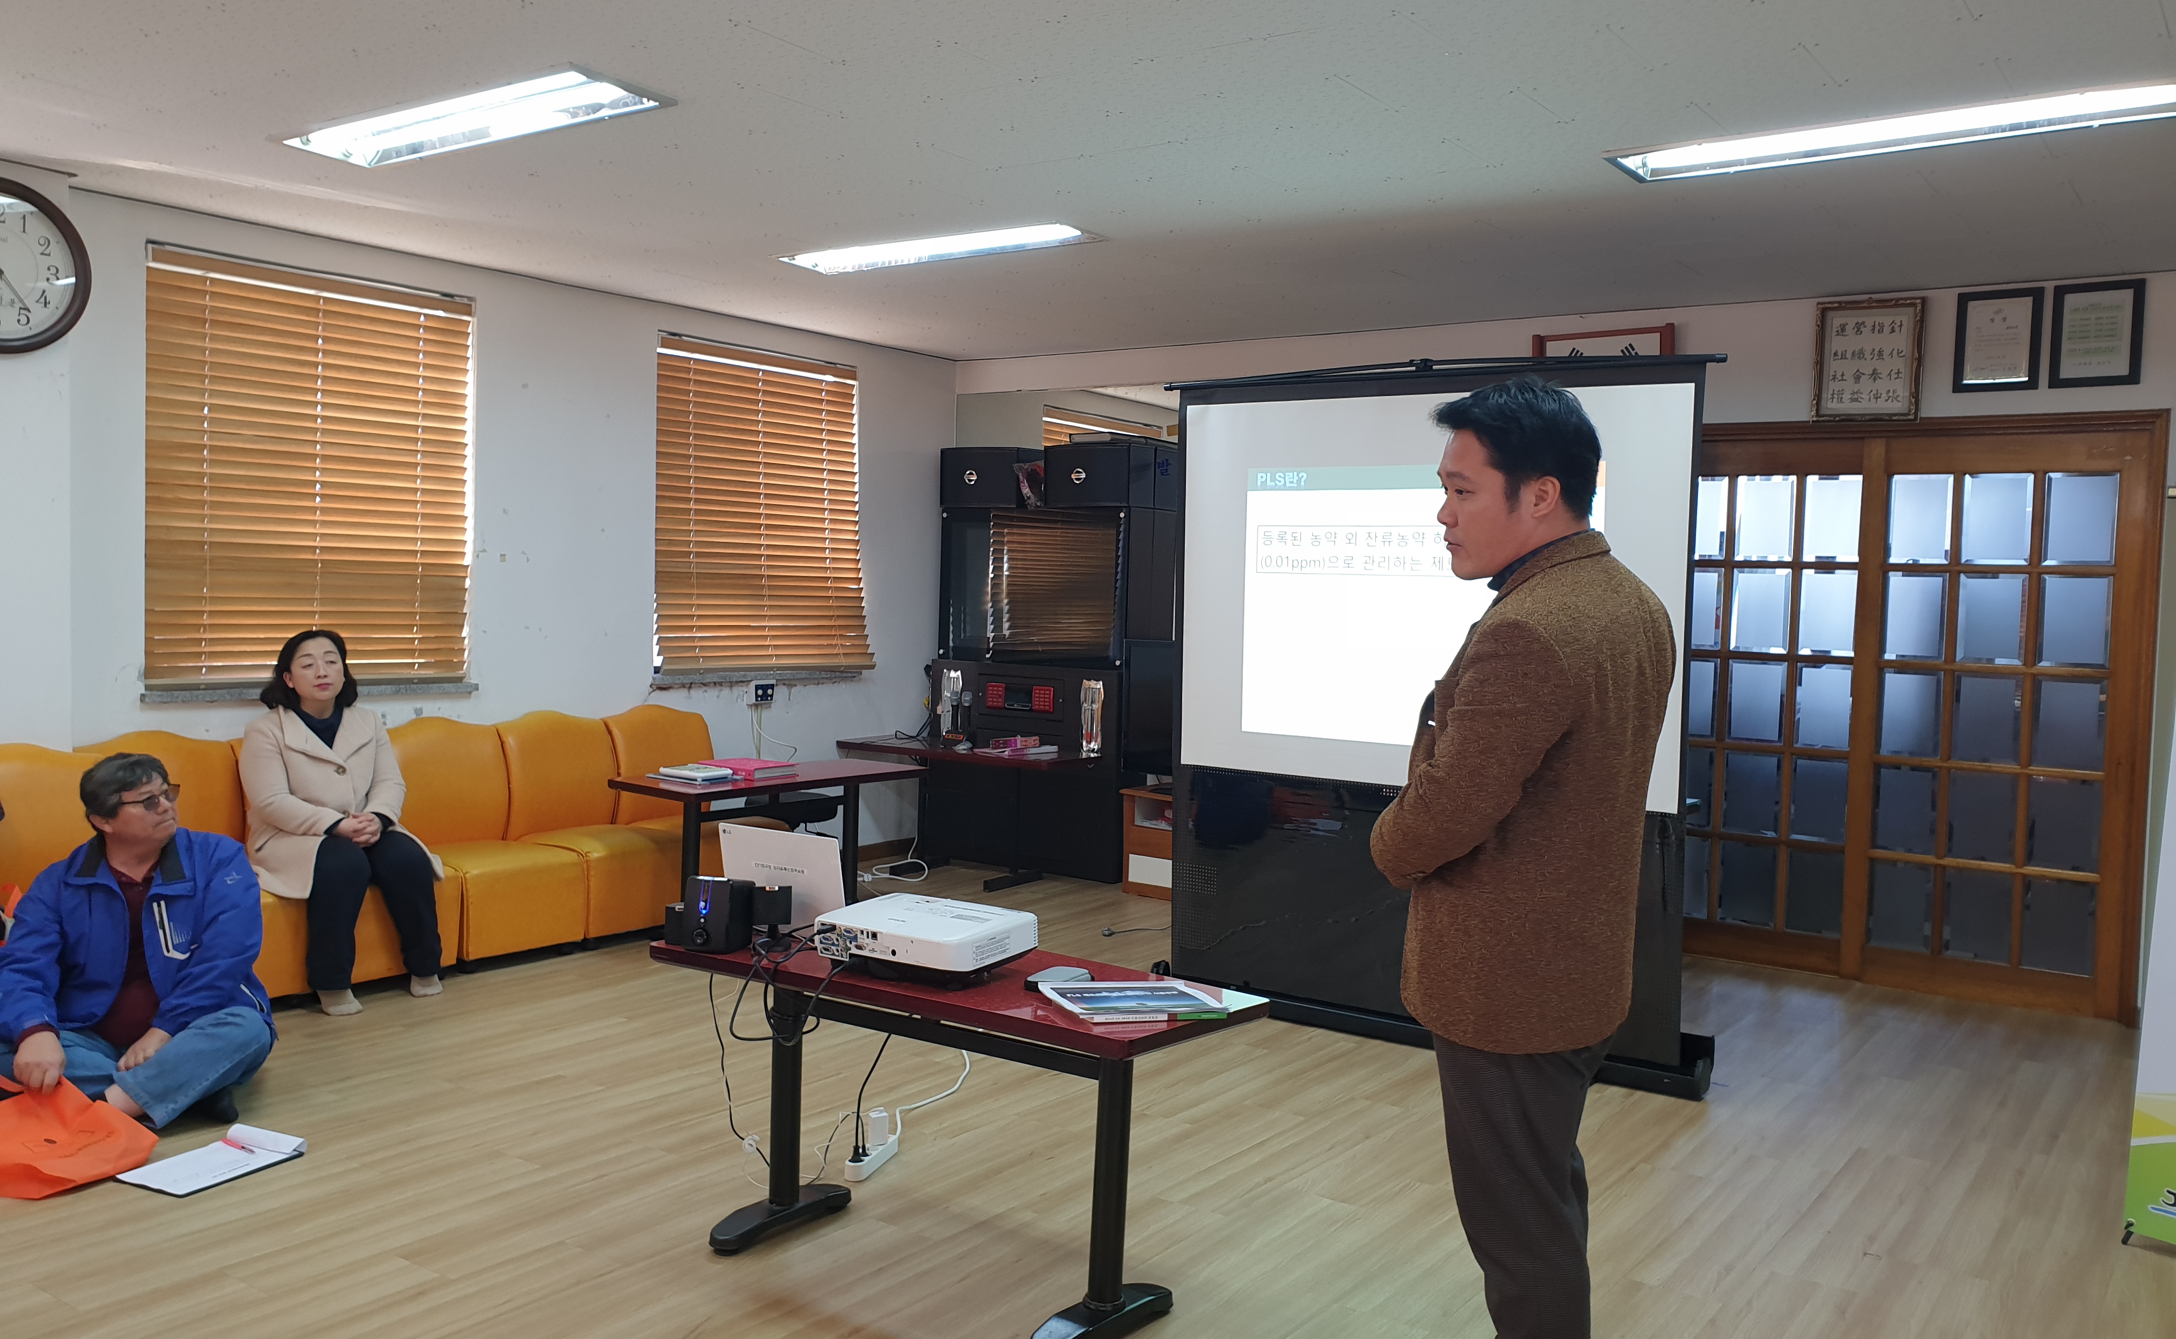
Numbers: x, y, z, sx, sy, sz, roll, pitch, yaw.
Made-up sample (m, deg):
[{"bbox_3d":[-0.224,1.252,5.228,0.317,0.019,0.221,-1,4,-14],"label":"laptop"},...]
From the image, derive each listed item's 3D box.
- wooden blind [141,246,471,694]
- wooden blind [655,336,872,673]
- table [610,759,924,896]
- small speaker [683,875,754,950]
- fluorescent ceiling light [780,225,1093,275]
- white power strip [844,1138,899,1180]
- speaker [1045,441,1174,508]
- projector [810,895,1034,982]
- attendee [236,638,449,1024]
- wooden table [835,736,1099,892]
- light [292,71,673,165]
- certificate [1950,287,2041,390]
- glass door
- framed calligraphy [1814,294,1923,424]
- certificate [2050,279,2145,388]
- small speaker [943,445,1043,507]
[{"bbox_3d":[-2.653,-0.646,5.652,0.060,1.384,1.161,3,3,35],"label":"wooden blind"},{"bbox_3d":[-1.462,-0.718,7.510,0.130,1.435,1.283,3,3,35],"label":"wooden blind"},{"bbox_3d":[-1.199,0.730,6.322,0.462,0.649,1.201,3,3,35],"label":"table"},{"bbox_3d":[-0.746,0.490,3.344,0.104,0.148,0.130,2,3,17],"label":"small speaker"},{"bbox_3d":[-0.525,-1.463,5.611,1.255,0.070,0.320,3,3,35],"label":"fluorescent ceiling light"},{"bbox_3d":[-0.516,1.168,3.912,0.047,0.040,0.225,2,3,15],"label":"white power strip"},{"bbox_3d":[0.095,-0.905,7.786,0.490,0.283,0.340,3,3,35],"label":"speaker"},{"bbox_3d":[-0.325,0.539,3.255,0.360,0.100,0.295,3,3,29],"label":"projector"},{"bbox_3d":[-2.430,0.473,5.459,0.662,1.173,0.580,4,4,43],"label":"attendee"},{"bbox_3d":[-0.553,0.675,7.655,1.200,0.620,0.450,3,3,32],"label":"wooden table"},{"bbox_3d":[-1.598,-1.417,4.167,1.255,0.070,0.320,3,3,35],"label":"light"},{"bbox_3d":[3.218,-1.156,5.776,0.265,0.352,0.030,3,3,35],"label":"certificate"},{"bbox_3d":[2.930,0.128,6.113,1.794,2.098,0.130,3,3,35],"label":"glass door"},{"bbox_3d":[2.869,-1.145,6.020,0.360,0.444,0.035,3,3,35],"label":"framed calligraphy"},{"bbox_3d":[3.417,-1.139,5.538,0.265,0.350,0.025,3,3,35],"label":"certificate"},{"bbox_3d":[-0.480,-0.947,8.155,0.482,0.293,0.220,3,3,35],"label":"small speaker"}]

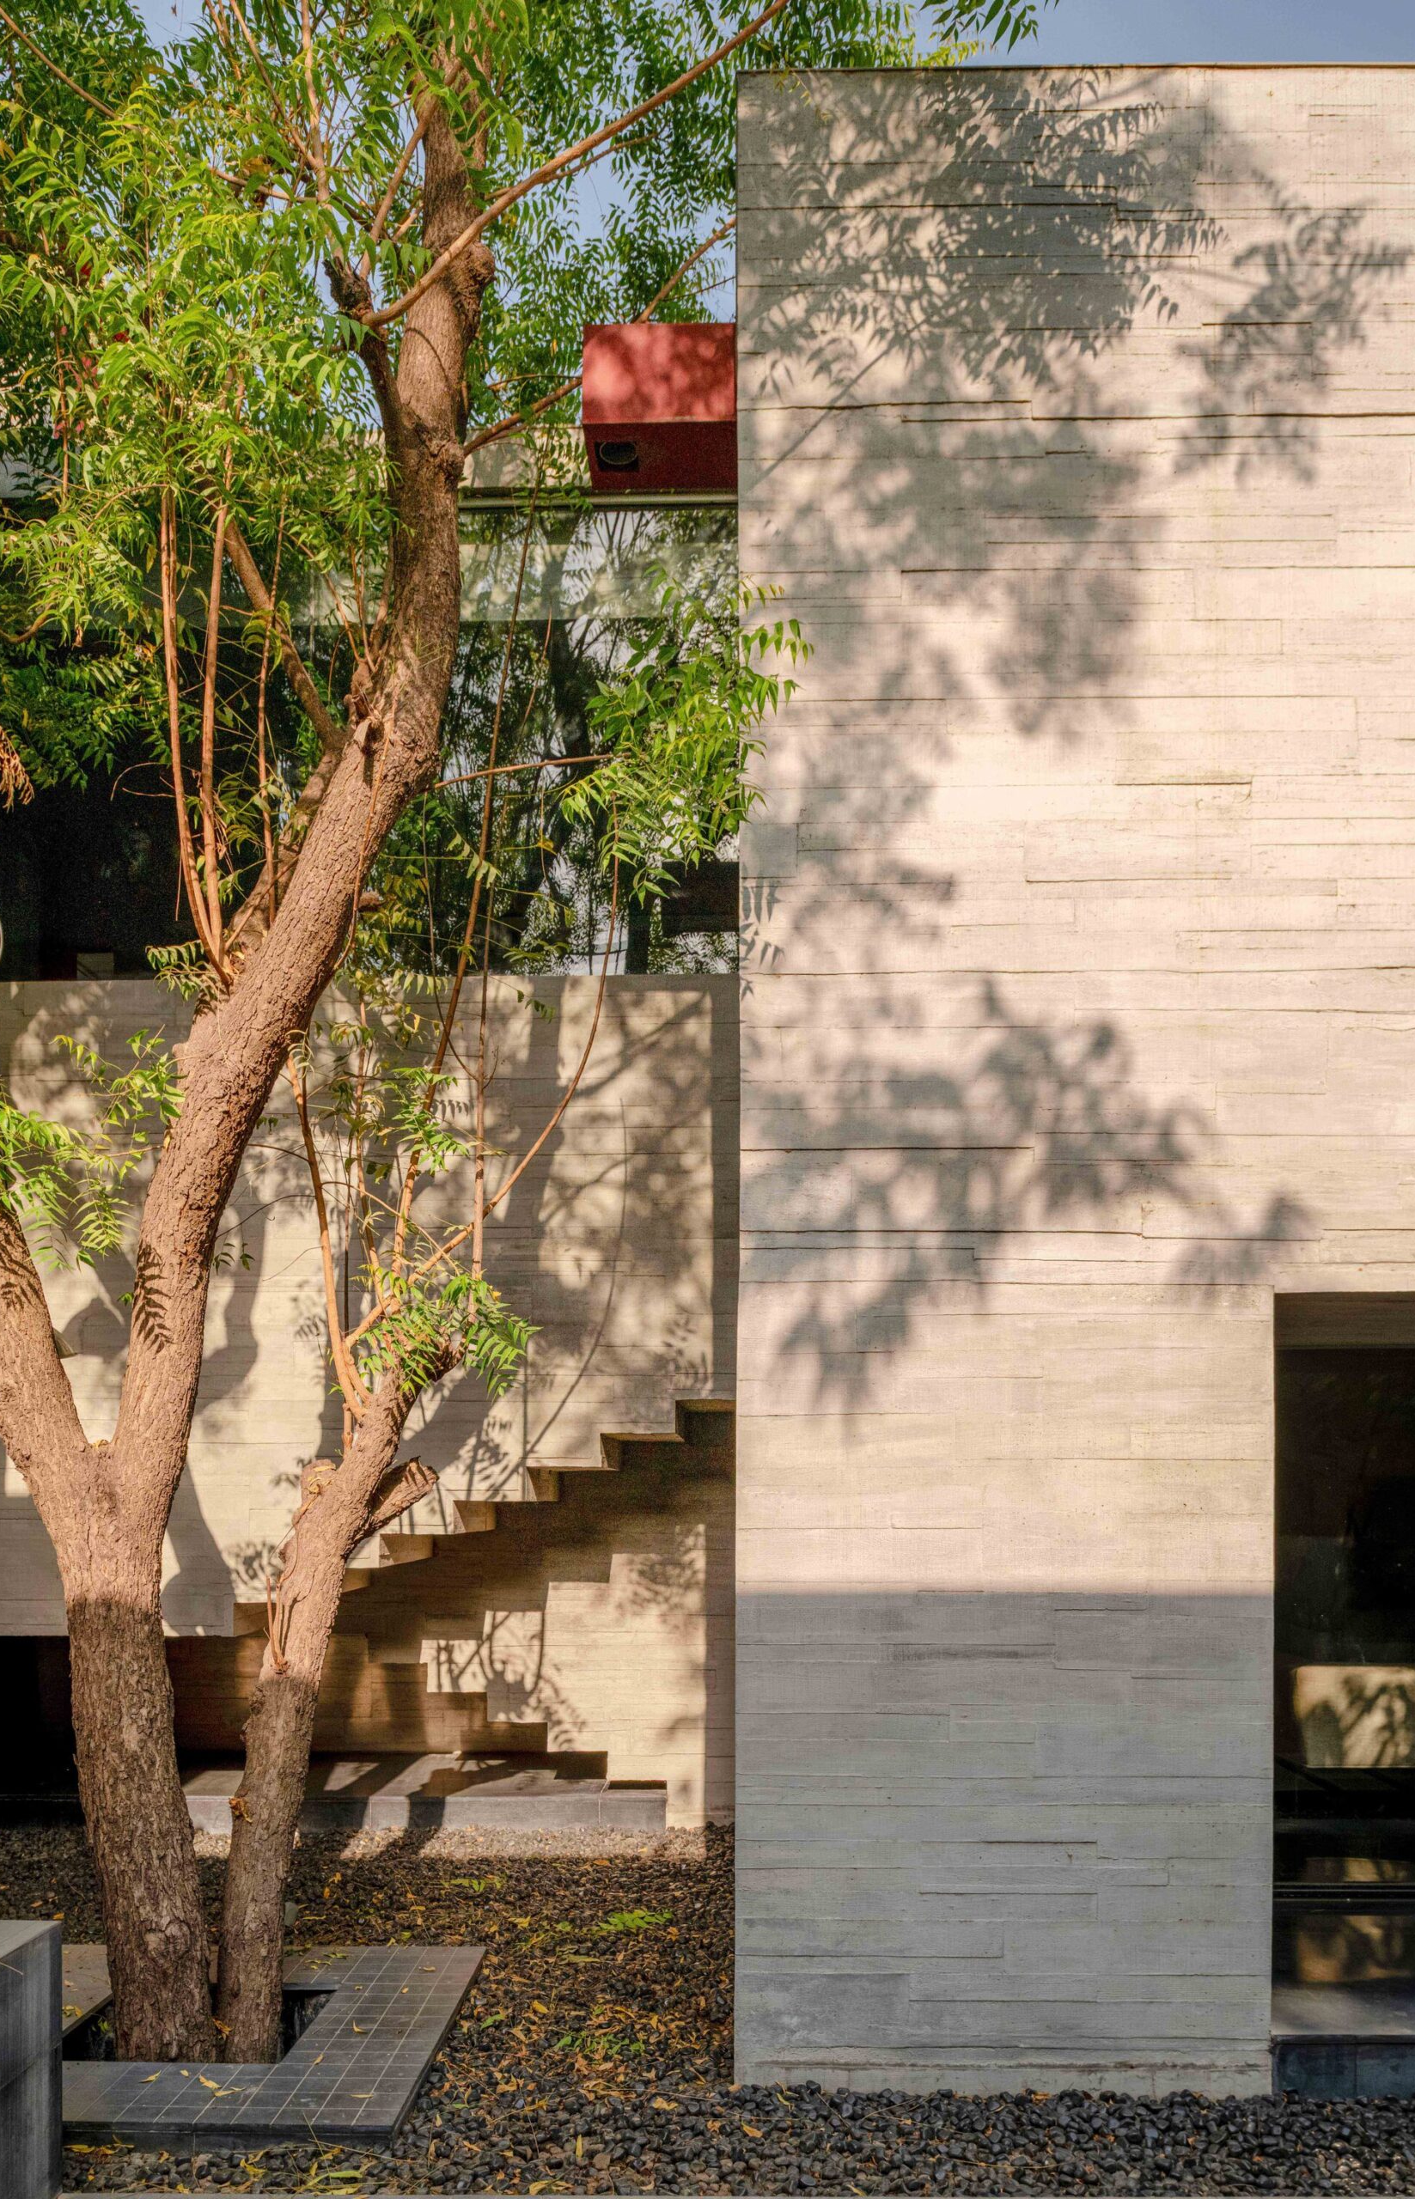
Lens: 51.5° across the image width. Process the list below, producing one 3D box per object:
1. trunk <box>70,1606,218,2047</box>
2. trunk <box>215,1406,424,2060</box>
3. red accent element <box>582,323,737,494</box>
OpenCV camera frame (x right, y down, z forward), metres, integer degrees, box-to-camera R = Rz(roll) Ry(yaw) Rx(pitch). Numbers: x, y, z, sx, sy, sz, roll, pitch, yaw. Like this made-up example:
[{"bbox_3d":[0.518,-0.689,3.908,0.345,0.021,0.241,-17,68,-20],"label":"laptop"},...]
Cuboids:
[{"bbox_3d":[-1.717,2.203,4.450,0.420,1.430,0.360,0,0,0],"label":"trunk"},{"bbox_3d":[-1.231,2.008,4.650,0.640,2.070,0.440,0,0,0],"label":"trunk"},{"bbox_3d":[-0.193,-2.870,6.100,0.620,0.430,0.460,0,0,0],"label":"red accent element"}]

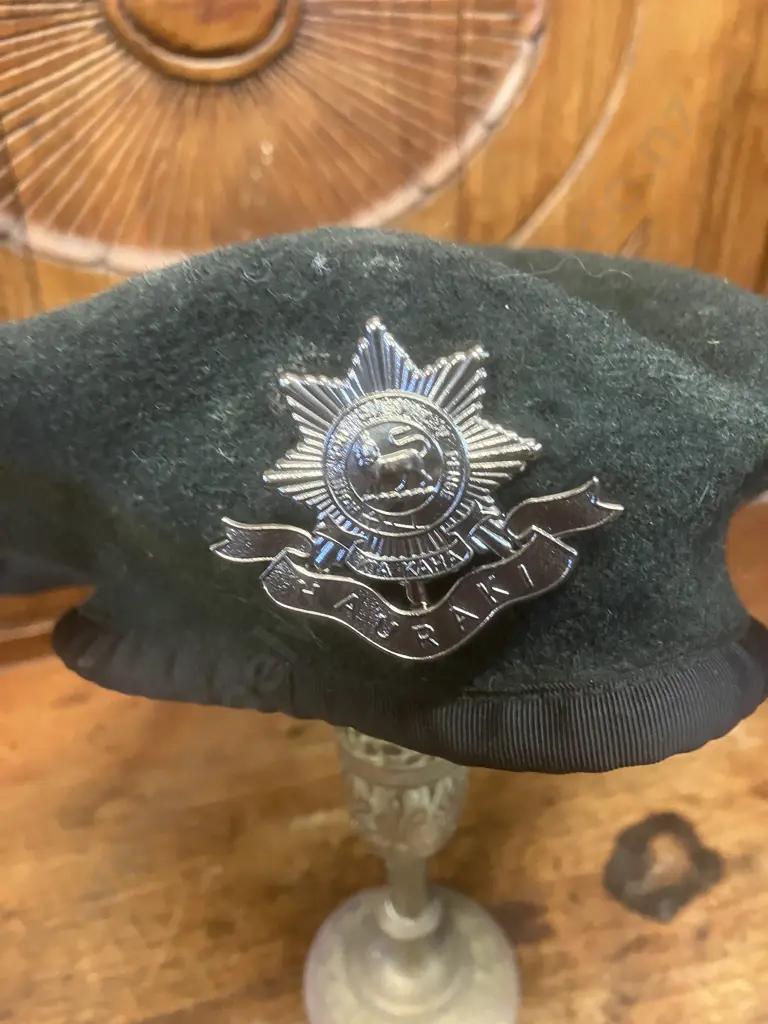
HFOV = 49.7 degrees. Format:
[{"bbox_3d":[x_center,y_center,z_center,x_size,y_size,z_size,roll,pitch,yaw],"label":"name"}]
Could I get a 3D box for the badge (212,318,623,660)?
[{"bbox_3d":[0.002,-0.002,0.110,0.057,0.046,0.006,-6,14,12],"label":"badge"}]

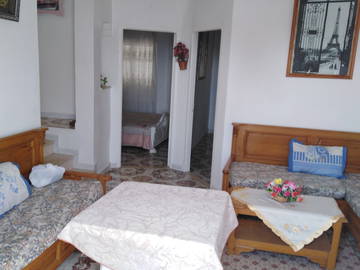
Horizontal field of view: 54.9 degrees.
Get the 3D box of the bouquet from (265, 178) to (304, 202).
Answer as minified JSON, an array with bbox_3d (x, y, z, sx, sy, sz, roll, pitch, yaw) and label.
[{"bbox_3d":[0.909,0.468,3.001,0.320,0.180,0.250,6,12,17],"label":"bouquet"}]

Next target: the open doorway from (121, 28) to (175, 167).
[{"bbox_3d":[-0.498,-0.493,5.206,0.750,2.040,0.140,2,11,-5],"label":"open doorway"}]

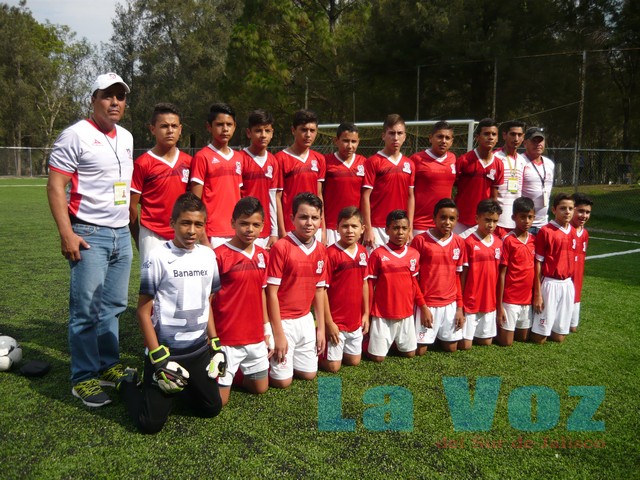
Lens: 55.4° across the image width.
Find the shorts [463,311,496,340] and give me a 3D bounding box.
[{"bbox_3d":[1.105,0.534,4.200,0.290,0.320,0.250,-3,8,-22],"label":"shorts"}]

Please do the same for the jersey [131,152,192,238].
[{"bbox_3d":[-0.965,-0.277,3.750,0.440,0.560,0.260,-6,10,-36],"label":"jersey"}]

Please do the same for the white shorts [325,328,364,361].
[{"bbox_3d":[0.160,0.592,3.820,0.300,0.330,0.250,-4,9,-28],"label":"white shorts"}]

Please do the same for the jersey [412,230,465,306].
[{"bbox_3d":[0.807,0.197,4.155,0.410,0.527,0.250,-2,9,-15],"label":"jersey"}]

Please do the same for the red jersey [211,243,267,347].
[{"bbox_3d":[-0.459,0.303,3.353,0.410,0.586,0.250,-5,10,-31],"label":"red jersey"}]

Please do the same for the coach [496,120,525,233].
[{"bbox_3d":[1.647,-0.211,5.246,0.470,1.624,0.290,-2,9,-15],"label":"coach"}]

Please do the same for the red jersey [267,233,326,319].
[{"bbox_3d":[-0.137,0.207,3.557,0.390,0.520,0.240,-5,9,-32],"label":"red jersey"}]

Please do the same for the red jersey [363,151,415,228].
[{"bbox_3d":[0.507,-0.367,4.480,0.420,0.570,0.250,-3,9,-24],"label":"red jersey"}]

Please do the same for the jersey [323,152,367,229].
[{"bbox_3d":[0.183,-0.347,4.370,0.420,0.560,0.250,-3,8,-22],"label":"jersey"}]

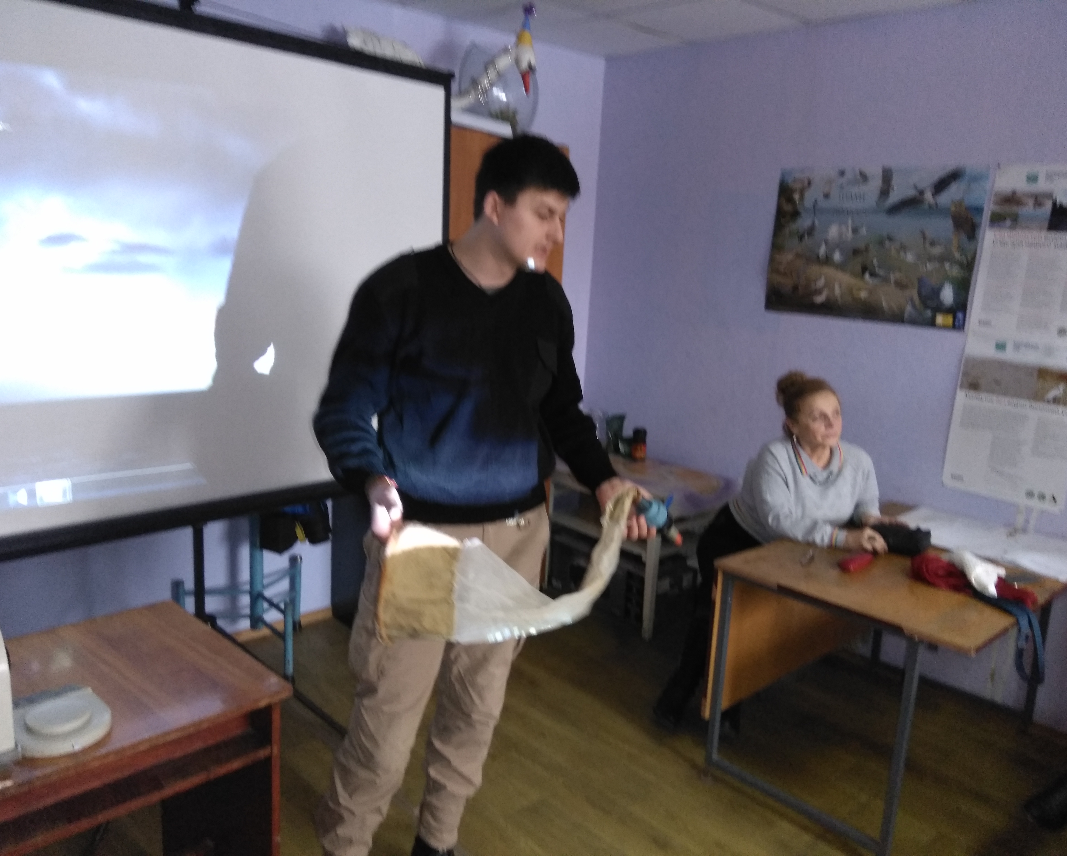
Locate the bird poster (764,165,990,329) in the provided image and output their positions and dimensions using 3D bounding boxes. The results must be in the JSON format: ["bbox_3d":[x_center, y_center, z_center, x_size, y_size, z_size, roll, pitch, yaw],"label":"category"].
[{"bbox_3d":[1.370,-0.752,2.850,0.800,0.600,0.020,13,17,37],"label":"bird poster"}]

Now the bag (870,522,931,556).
[{"bbox_3d":[1.235,0.363,2.350,0.180,0.080,0.100,13,17,37],"label":"bag"}]

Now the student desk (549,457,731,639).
[{"bbox_3d":[0.500,0.540,3.400,0.640,0.610,0.660,13,17,37],"label":"student desk"}]

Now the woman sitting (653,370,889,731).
[{"bbox_3d":[0.910,0.445,2.476,0.620,1.260,0.580,13,17,37],"label":"woman sitting"}]

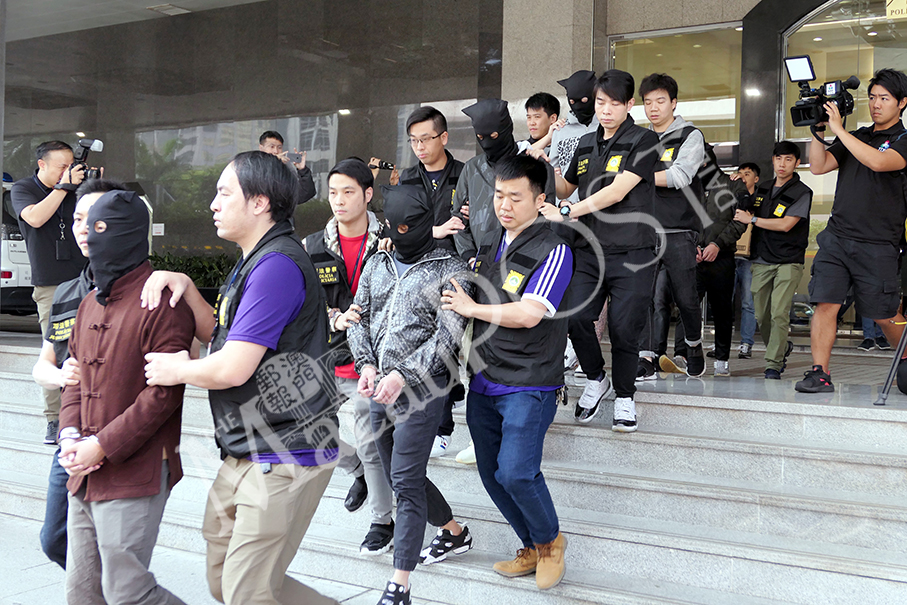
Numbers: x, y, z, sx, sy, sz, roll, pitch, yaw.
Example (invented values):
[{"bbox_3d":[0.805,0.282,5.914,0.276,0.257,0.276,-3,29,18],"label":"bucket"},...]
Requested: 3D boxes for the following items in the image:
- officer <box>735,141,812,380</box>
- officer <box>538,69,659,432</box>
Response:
[{"bbox_3d":[2.271,-0.297,8.200,0.520,1.700,0.480,2,2,36],"label":"officer"},{"bbox_3d":[0.698,-0.244,5.430,0.550,1.710,0.470,2,2,31],"label":"officer"}]

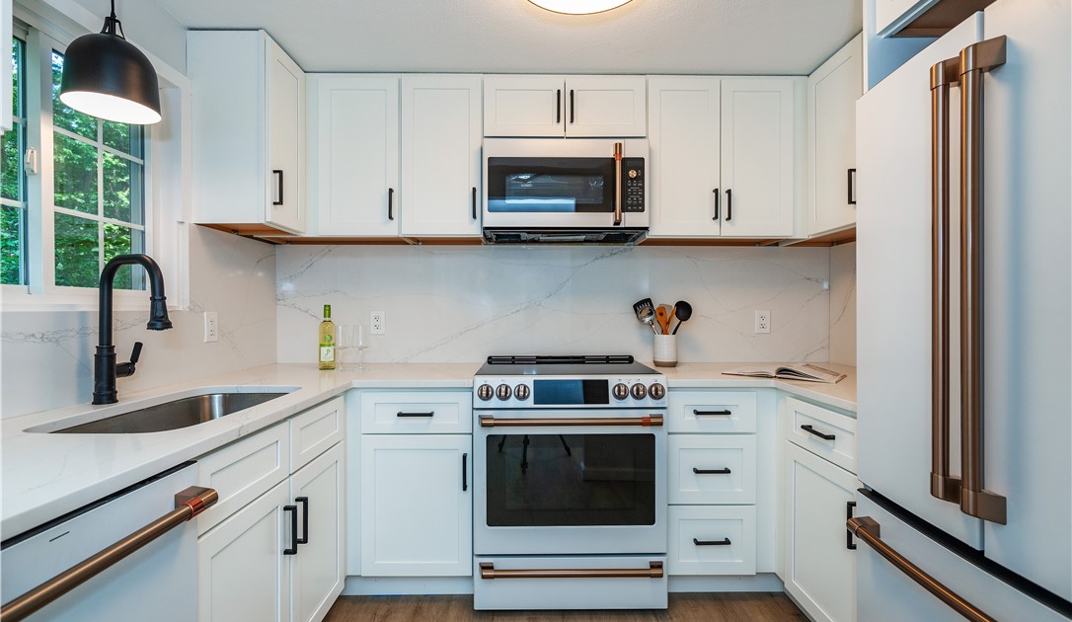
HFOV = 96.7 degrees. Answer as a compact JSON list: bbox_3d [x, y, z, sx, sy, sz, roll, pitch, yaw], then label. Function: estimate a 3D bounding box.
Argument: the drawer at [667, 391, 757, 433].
[{"bbox_3d":[0.706,0.408,2.160,0.362,0.168,0.490,0,0,-1],"label":"drawer"}]

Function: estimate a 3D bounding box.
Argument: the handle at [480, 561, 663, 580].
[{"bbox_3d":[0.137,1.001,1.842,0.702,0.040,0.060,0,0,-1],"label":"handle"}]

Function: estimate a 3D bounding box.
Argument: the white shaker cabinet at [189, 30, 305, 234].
[{"bbox_3d":[-1.224,-0.727,2.038,0.312,0.760,0.330,0,0,-1],"label":"white shaker cabinet"}]

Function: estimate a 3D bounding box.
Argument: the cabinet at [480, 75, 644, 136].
[{"bbox_3d":[0.134,-0.950,2.373,0.760,0.297,0.335,0,0,-1],"label":"cabinet"}]

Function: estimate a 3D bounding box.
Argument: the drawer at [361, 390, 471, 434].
[{"bbox_3d":[-0.478,0.405,2.143,0.444,0.172,0.490,0,0,-1],"label":"drawer"}]

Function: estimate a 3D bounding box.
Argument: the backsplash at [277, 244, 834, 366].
[{"bbox_3d":[0.095,-0.035,2.526,2.928,0.628,0.030,0,0,-1],"label":"backsplash"}]

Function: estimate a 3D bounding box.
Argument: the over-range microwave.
[{"bbox_3d":[0.134,-0.579,2.344,0.759,0.420,0.395,0,0,-1],"label":"over-range microwave"}]

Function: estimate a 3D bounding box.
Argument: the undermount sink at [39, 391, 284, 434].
[{"bbox_3d":[-1.016,0.406,1.425,0.425,0.225,0.700,0,0,-1],"label":"undermount sink"}]

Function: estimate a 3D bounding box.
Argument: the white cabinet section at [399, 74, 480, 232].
[{"bbox_3d":[-0.437,-0.717,2.355,0.380,0.755,0.320,0,0,0],"label":"white cabinet section"}]

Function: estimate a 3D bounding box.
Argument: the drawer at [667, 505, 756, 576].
[{"bbox_3d":[0.705,0.927,2.148,0.368,0.282,0.450,0,0,-1],"label":"drawer"}]

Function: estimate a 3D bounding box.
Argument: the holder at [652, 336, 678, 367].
[{"bbox_3d":[0.651,0.198,2.390,0.120,0.157,0.120,0,0,-1],"label":"holder"}]

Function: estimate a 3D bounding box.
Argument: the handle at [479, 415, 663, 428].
[{"bbox_3d":[0.138,0.422,1.826,0.705,0.036,0.073,0,0,-1],"label":"handle"}]

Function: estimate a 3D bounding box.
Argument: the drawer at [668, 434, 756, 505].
[{"bbox_3d":[0.706,0.640,2.160,0.362,0.282,0.490,0,0,-1],"label":"drawer"}]

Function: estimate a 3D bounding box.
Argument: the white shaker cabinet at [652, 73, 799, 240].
[{"bbox_3d":[0.860,-0.714,2.372,0.690,0.758,0.325,0,0,-1],"label":"white shaker cabinet"}]

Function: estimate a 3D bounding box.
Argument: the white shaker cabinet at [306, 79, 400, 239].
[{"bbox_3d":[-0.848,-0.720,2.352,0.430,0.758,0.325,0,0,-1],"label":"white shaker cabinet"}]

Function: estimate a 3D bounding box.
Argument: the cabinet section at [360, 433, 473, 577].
[{"bbox_3d":[-0.474,0.765,2.165,0.445,0.565,0.570,0,0,0],"label":"cabinet section"}]

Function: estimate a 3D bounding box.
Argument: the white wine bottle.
[{"bbox_3d":[-0.987,0.125,2.255,0.076,0.302,0.076,0,0,-1],"label":"white wine bottle"}]

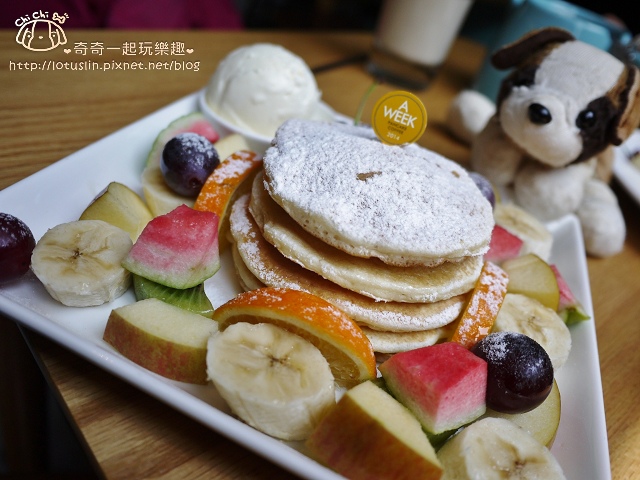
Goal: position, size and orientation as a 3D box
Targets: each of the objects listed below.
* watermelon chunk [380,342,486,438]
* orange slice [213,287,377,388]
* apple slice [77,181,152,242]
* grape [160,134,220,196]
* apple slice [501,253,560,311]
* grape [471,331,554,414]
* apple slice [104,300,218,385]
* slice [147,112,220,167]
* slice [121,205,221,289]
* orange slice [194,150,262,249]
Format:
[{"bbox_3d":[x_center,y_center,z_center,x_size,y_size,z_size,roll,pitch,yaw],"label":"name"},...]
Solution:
[{"bbox_3d":[0.036,0.048,0.168,0.025,0.020,0.025,-4,41,-30],"label":"watermelon chunk"},{"bbox_3d":[-0.008,0.033,0.178,0.057,0.025,0.015,22,35,2],"label":"orange slice"},{"bbox_3d":[-0.080,-0.010,0.205,0.027,0.018,0.022,32,36,16],"label":"apple slice"},{"bbox_3d":[-0.056,-0.033,0.224,0.027,0.027,0.027,20,35,0],"label":"grape"},{"bbox_3d":[0.100,0.021,0.246,0.028,0.020,0.023,29,36,12],"label":"apple slice"},{"bbox_3d":[0.065,0.045,0.175,0.028,0.028,0.028,20,35,0],"label":"grape"},{"bbox_3d":[-0.051,0.030,0.170,0.036,0.016,0.018,24,35,7],"label":"apple slice"},{"bbox_3d":[-0.067,-0.045,0.257,0.034,0.020,0.024,-19,50,-42],"label":"slice"},{"bbox_3d":[-0.053,0.002,0.187,0.030,0.020,0.020,26,35,8],"label":"slice"},{"bbox_3d":[-0.041,-0.018,0.230,0.014,0.027,0.053,19,35,-2],"label":"orange slice"}]

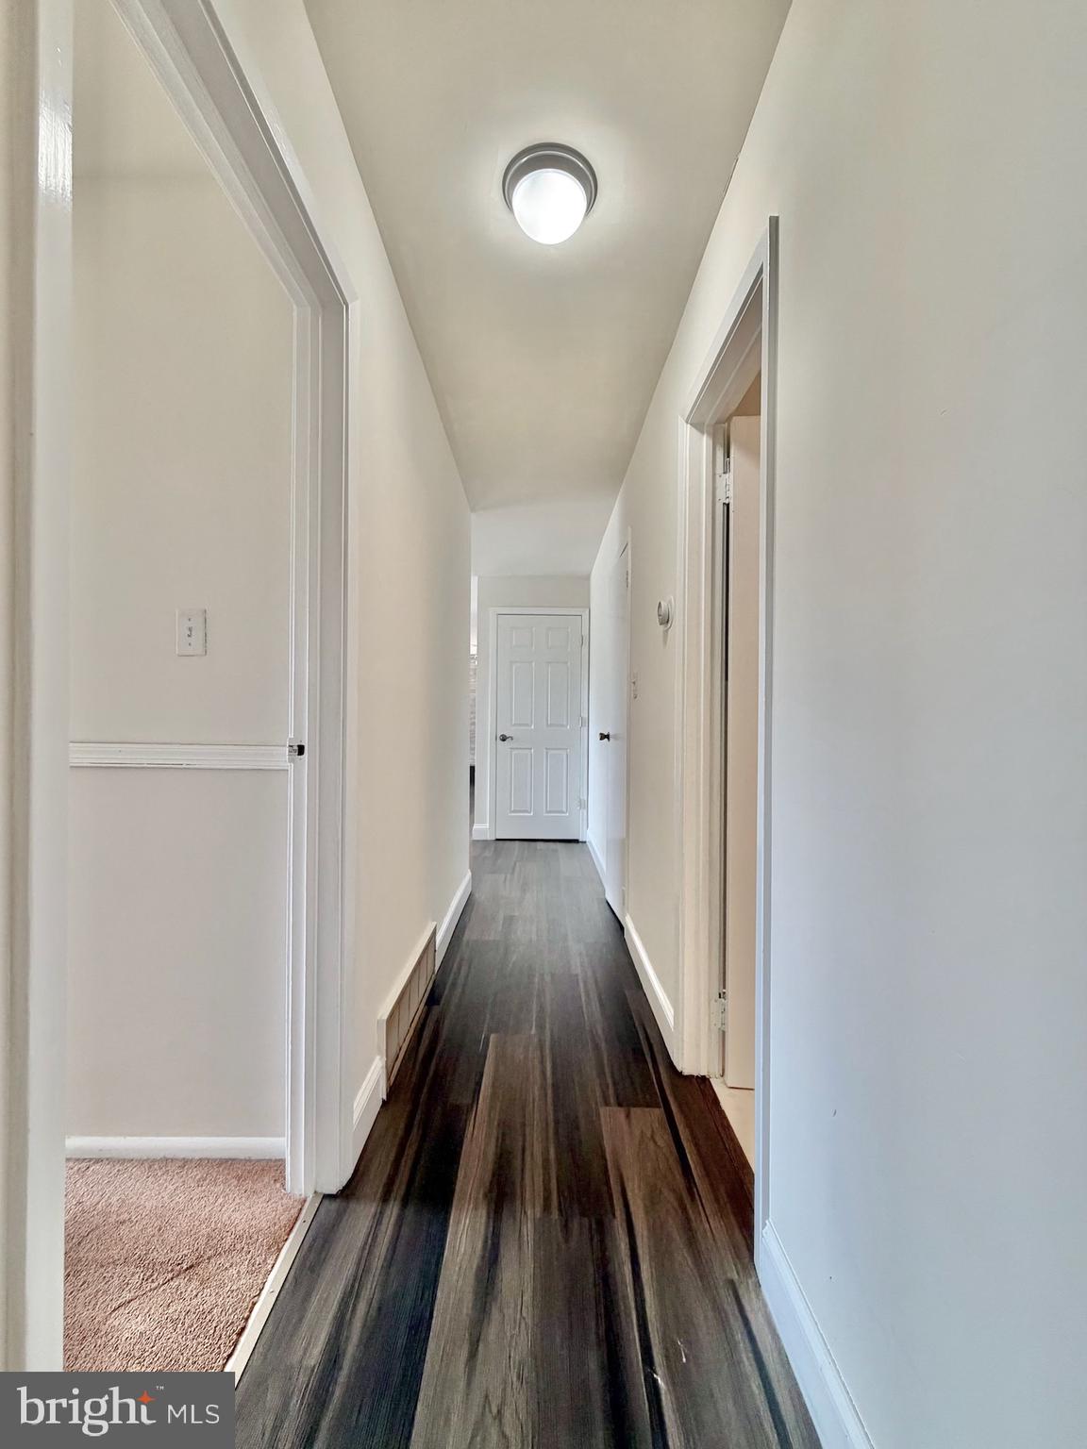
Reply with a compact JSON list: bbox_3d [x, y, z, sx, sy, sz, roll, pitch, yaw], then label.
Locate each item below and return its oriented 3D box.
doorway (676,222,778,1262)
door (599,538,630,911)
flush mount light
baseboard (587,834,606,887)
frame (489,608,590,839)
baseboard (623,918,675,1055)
[{"bbox_3d":[0.495,0.051,1.505,0.140,2.060,0.745,1,0,0],"label":"doorway"},{"bbox_3d":[0.428,0.060,3.325,0.040,2.000,0.530,1,0,-4],"label":"door"},{"bbox_3d":[0.018,-1.279,1.455,0.240,0.110,0.240,1,0,0],"label":"flush mount light"},{"bbox_3d":[0.408,1.013,4.530,0.018,0.130,1.660,1,0,0],"label":"baseboard"},{"bbox_3d":[-0.040,0.007,5.390,0.915,2.130,0.120,1,0,0],"label":"frame"},{"bbox_3d":[0.420,1.018,2.425,0.018,0.130,1.090,1,0,0],"label":"baseboard"}]

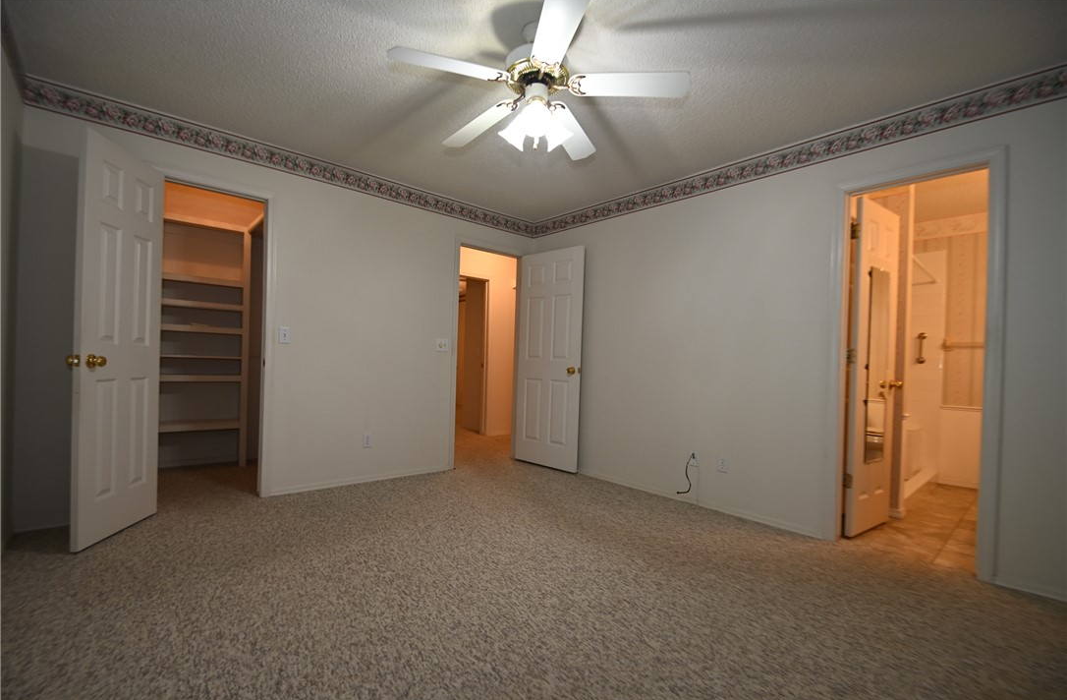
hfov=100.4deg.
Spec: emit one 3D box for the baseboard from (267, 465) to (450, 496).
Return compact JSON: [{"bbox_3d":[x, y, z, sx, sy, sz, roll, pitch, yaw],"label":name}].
[{"bbox_3d":[-1.318,1.025,3.558,1.409,0.058,0.014,2,-1,-40],"label":"baseboard"}]

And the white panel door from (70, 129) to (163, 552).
[{"bbox_3d":[-2.217,-0.050,2.399,0.037,2.030,0.570,2,-1,-10],"label":"white panel door"}]

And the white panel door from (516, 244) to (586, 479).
[{"bbox_3d":[0.153,0.079,4.246,0.758,2.030,0.037,1,-1,40],"label":"white panel door"}]

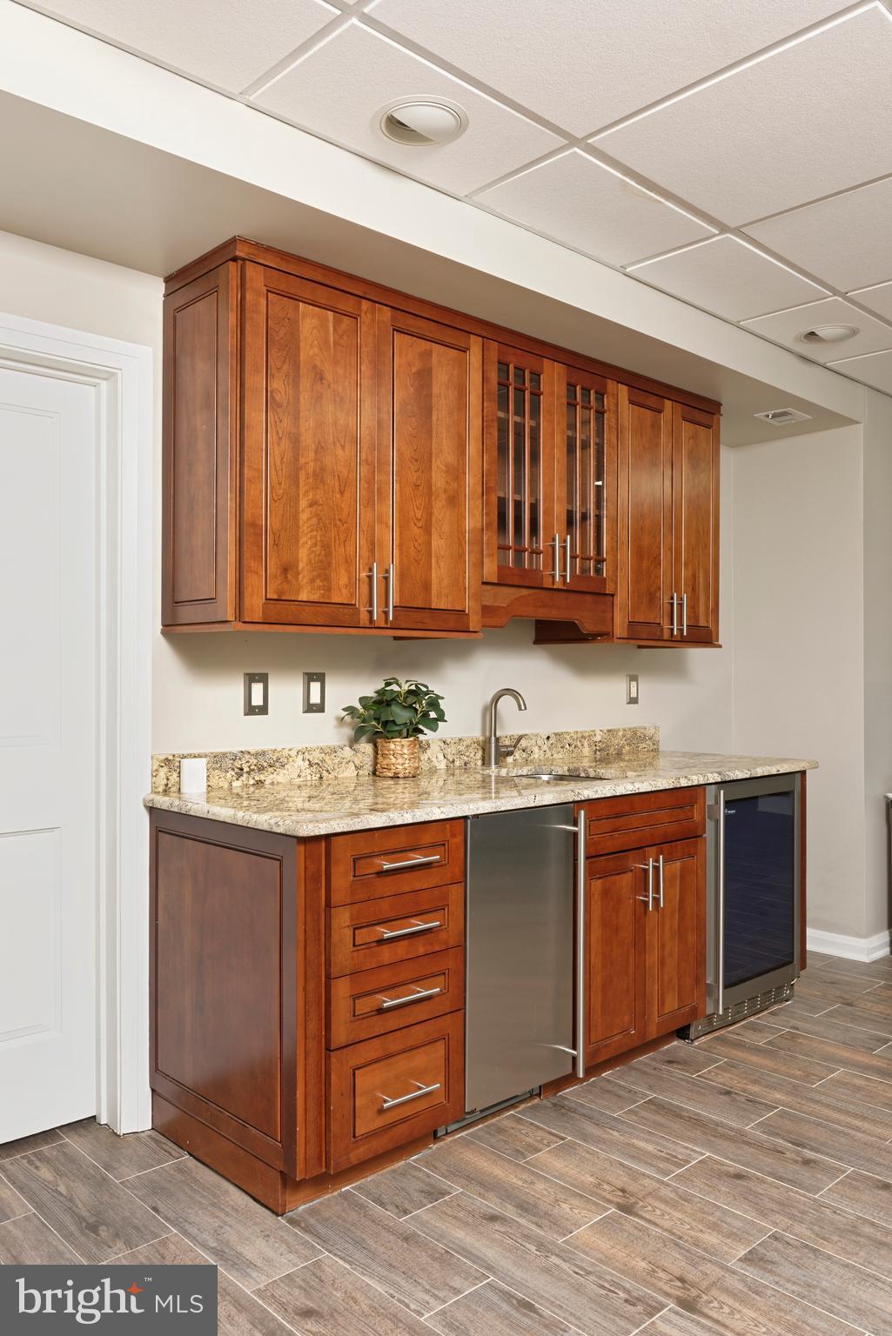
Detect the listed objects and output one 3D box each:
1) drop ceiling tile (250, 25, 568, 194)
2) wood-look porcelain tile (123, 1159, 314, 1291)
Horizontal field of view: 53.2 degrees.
[{"bbox_3d":[-0.060,-1.173,1.900,0.600,0.018,0.315,0,0,-41],"label":"drop ceiling tile"},{"bbox_3d":[-0.556,1.325,2.160,0.195,0.012,0.600,0,0,-41],"label":"wood-look porcelain tile"}]

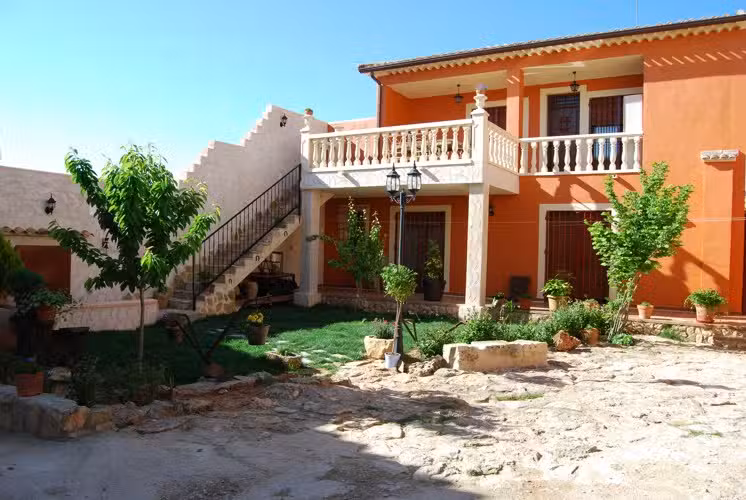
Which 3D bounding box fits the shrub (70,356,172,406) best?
[{"bbox_3d":[-2.379,1.154,5.300,0.880,0.380,0.600,1,1,-6],"label":"shrub"}]

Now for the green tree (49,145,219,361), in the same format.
[{"bbox_3d":[-2.628,0.100,6.150,1.820,2.440,1.750,1,1,-23],"label":"green tree"}]

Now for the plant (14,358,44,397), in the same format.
[{"bbox_3d":[-2.907,1.045,4.750,0.250,0.300,0.250,0,1,-31],"label":"plant"}]

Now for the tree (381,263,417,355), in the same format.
[{"bbox_3d":[0.324,0.736,7.050,0.459,1.157,0.459,1,1,3],"label":"tree"}]

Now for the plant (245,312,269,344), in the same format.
[{"bbox_3d":[-1.731,1.158,8.400,0.370,0.500,0.360,1,1,-12],"label":"plant"}]

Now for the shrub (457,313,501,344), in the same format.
[{"bbox_3d":[1.553,1.212,8.250,0.660,0.540,0.600,1,1,11],"label":"shrub"}]

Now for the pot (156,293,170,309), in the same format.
[{"bbox_3d":[-4.070,0.984,10.900,0.260,0.320,0.260,1,1,-20],"label":"pot"}]

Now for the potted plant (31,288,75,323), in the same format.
[{"bbox_3d":[-4.461,0.762,7.800,0.550,0.460,0.500,2,1,26],"label":"potted plant"}]

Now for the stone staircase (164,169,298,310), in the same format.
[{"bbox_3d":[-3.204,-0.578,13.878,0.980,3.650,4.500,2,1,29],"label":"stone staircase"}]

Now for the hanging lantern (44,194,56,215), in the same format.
[{"bbox_3d":[-5.668,-0.800,9.850,0.210,0.370,0.160,2,1,27],"label":"hanging lantern"}]

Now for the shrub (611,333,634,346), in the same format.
[{"bbox_3d":[4.118,1.469,9.250,0.400,0.210,0.360,2,1,24],"label":"shrub"}]

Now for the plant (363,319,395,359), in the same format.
[{"bbox_3d":[0.080,1.214,7.750,0.449,0.532,0.405,2,1,26],"label":"plant"}]

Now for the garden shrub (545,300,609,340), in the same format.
[{"bbox_3d":[3.549,1.218,9.750,1.050,0.680,0.850,2,1,26],"label":"garden shrub"}]

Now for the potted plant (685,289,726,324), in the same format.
[{"bbox_3d":[5.993,0.998,10.100,0.660,0.610,0.640,2,1,26],"label":"potted plant"}]

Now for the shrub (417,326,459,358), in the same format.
[{"bbox_3d":[0.915,1.294,7.950,0.596,0.418,0.566,1,1,7],"label":"shrub"}]

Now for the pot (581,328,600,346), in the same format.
[{"bbox_3d":[3.571,1.423,9.200,0.310,0.280,0.310,2,1,21],"label":"pot"}]

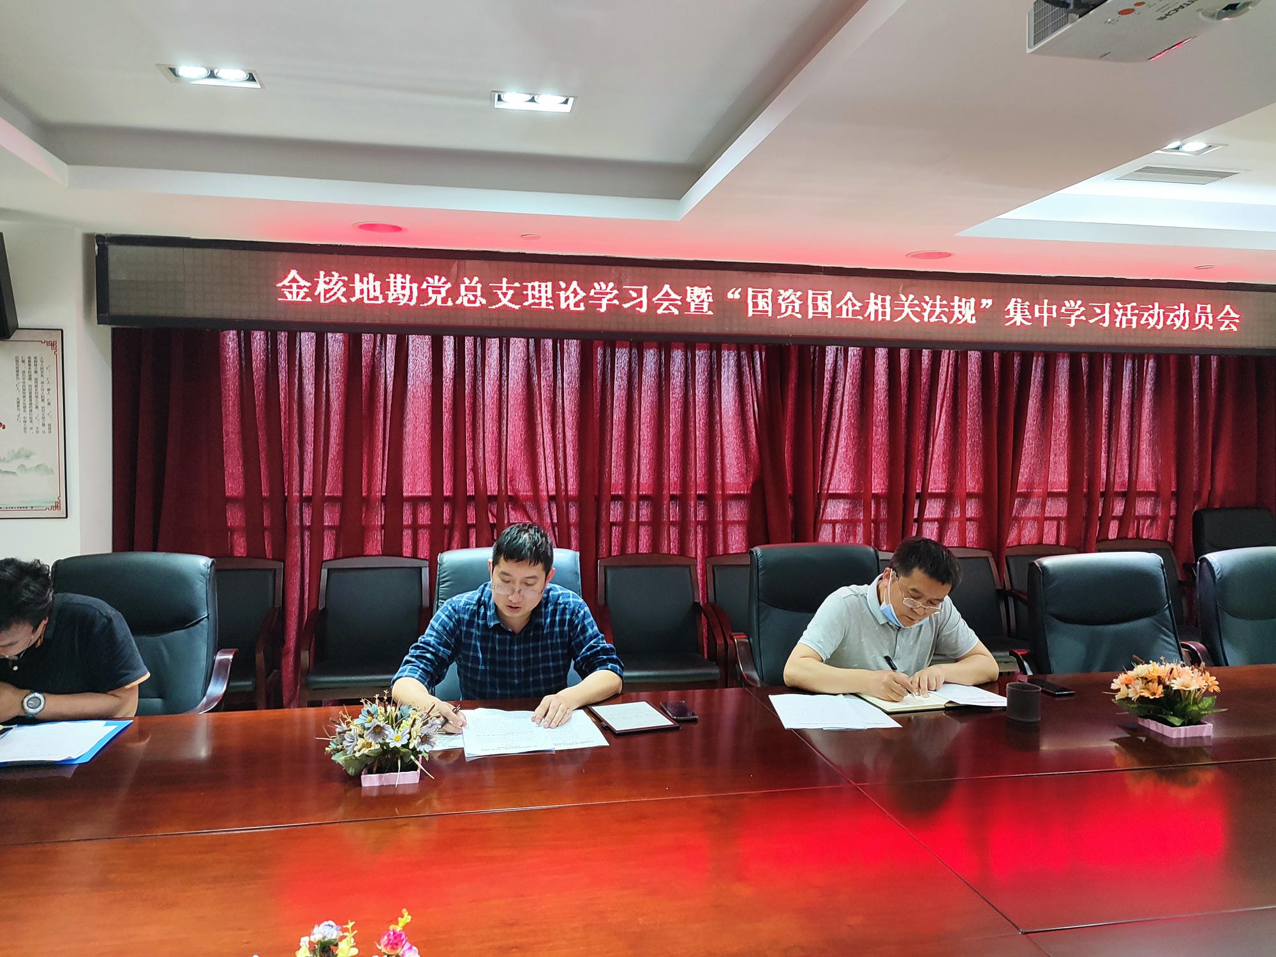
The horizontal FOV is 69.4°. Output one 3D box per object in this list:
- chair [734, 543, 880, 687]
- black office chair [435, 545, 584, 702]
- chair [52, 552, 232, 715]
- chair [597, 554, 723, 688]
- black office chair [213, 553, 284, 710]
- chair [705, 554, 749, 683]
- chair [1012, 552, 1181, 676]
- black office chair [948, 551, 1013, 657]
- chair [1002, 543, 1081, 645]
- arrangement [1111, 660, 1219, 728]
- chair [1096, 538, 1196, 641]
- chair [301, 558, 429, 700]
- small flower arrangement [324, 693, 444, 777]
[{"bbox_3d":[0.747,0.808,3.368,0.670,1.080,0.680,0,2,-9],"label":"chair"},{"bbox_3d":[-0.426,0.809,3.143,0.670,1.080,0.680,0,2,-11],"label":"black office chair"},{"bbox_3d":[-1.672,0.811,2.886,0.670,1.090,0.710,0,3,-11],"label":"chair"},{"bbox_3d":[0.082,0.841,4.373,0.550,0.920,0.570,0,2,-11],"label":"chair"},{"bbox_3d":[-1.847,0.845,4.011,0.550,0.920,0.570,0,3,-11],"label":"black office chair"},{"bbox_3d":[0.640,0.844,4.493,0.550,0.920,0.570,0,3,-11],"label":"chair"},{"bbox_3d":[1.725,0.823,3.178,0.670,1.080,0.680,0,3,-15],"label":"chair"},{"bbox_3d":[1.722,0.837,4.702,0.550,0.920,0.570,0,3,-11],"label":"black office chair"},{"bbox_3d":[2.253,0.834,4.838,0.550,0.925,0.570,0,2,-11],"label":"chair"},{"bbox_3d":[1.350,0.556,2.341,0.220,0.170,0.190,0,2,-11],"label":"arrangement"},{"bbox_3d":[2.823,0.819,4.915,0.550,0.920,0.570,0,3,-11],"label":"chair"},{"bbox_3d":[-1.196,0.843,4.138,0.550,0.920,0.570,0,3,-11],"label":"chair"},{"bbox_3d":[-0.537,0.555,1.990,0.240,0.175,0.200,0,2,-11],"label":"small flower arrangement"}]

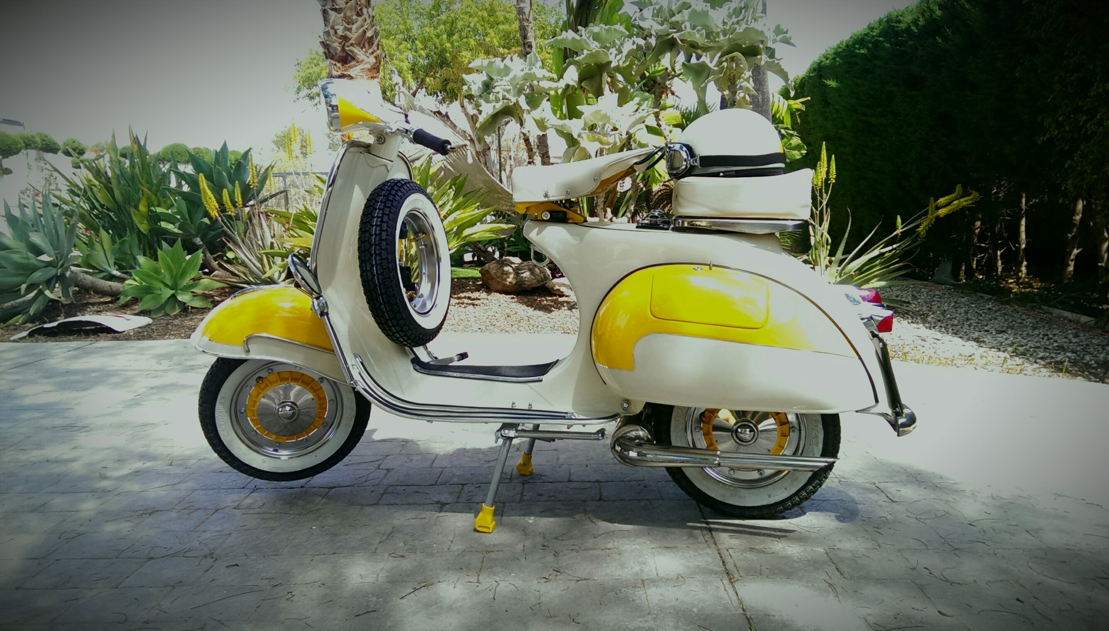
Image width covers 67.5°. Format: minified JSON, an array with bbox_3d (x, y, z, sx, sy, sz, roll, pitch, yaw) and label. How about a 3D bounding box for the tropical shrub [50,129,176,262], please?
[{"bbox_3d":[-3.930,-1.031,7.400,1.050,1.200,0.980,-4,8,-28],"label":"tropical shrub"}]

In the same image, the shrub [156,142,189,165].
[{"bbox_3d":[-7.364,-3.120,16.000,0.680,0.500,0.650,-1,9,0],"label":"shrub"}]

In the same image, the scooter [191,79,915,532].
[{"bbox_3d":[-0.050,-0.043,2.048,1.750,1.070,0.660,1,9,11],"label":"scooter"}]

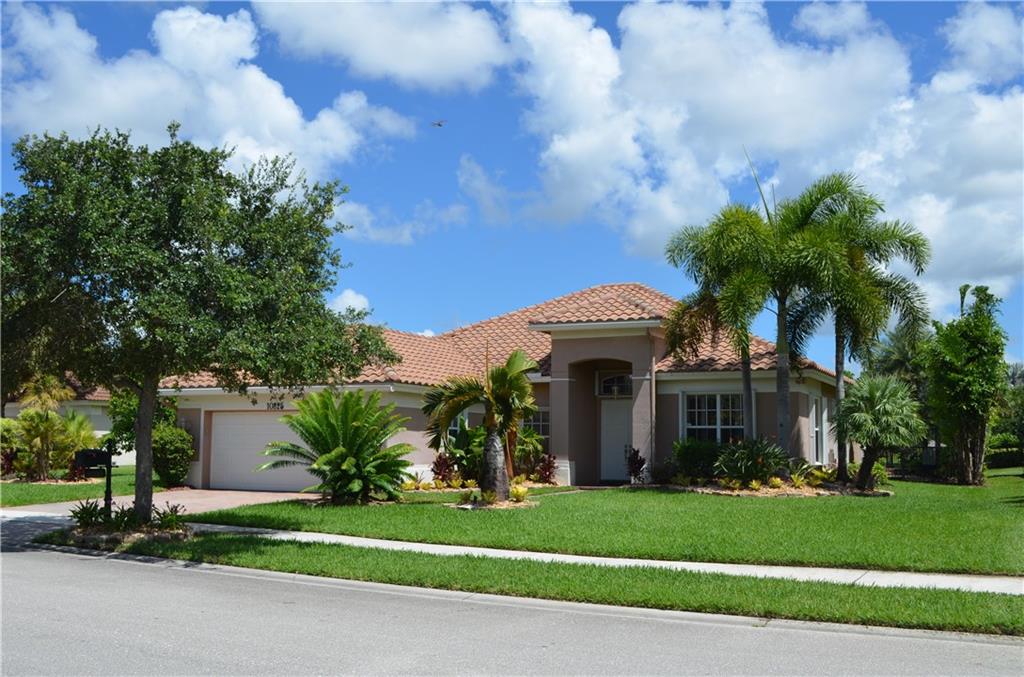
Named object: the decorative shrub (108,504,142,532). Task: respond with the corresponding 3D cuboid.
[{"bbox_3d":[-5.977,2.752,15.823,0.540,0.440,0.520,3,-6,-20],"label":"decorative shrub"}]

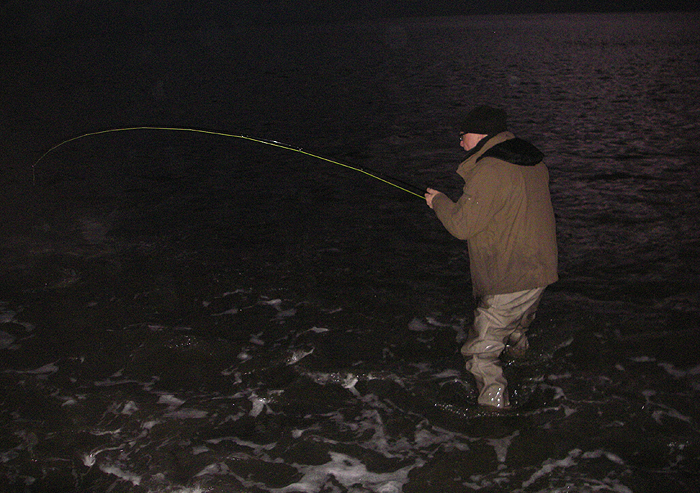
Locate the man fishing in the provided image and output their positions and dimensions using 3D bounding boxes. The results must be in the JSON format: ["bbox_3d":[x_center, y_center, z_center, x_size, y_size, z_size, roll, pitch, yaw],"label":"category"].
[{"bbox_3d":[0.730,0.115,4.030,0.680,1.700,0.620,8,19,31],"label":"man fishing"}]

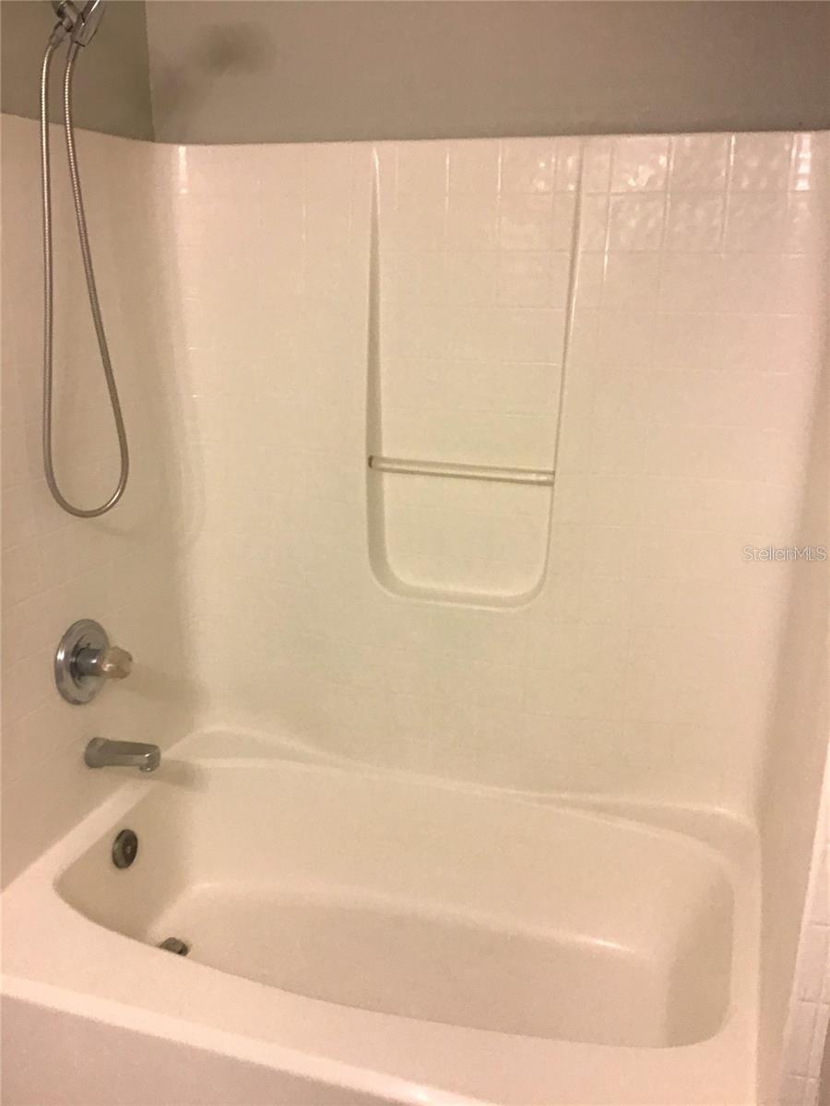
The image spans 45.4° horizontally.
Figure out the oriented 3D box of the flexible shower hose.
[{"bbox_3d":[-0.608,-0.461,1.804,0.090,0.812,0.180,5,15,15],"label":"flexible shower hose"}]

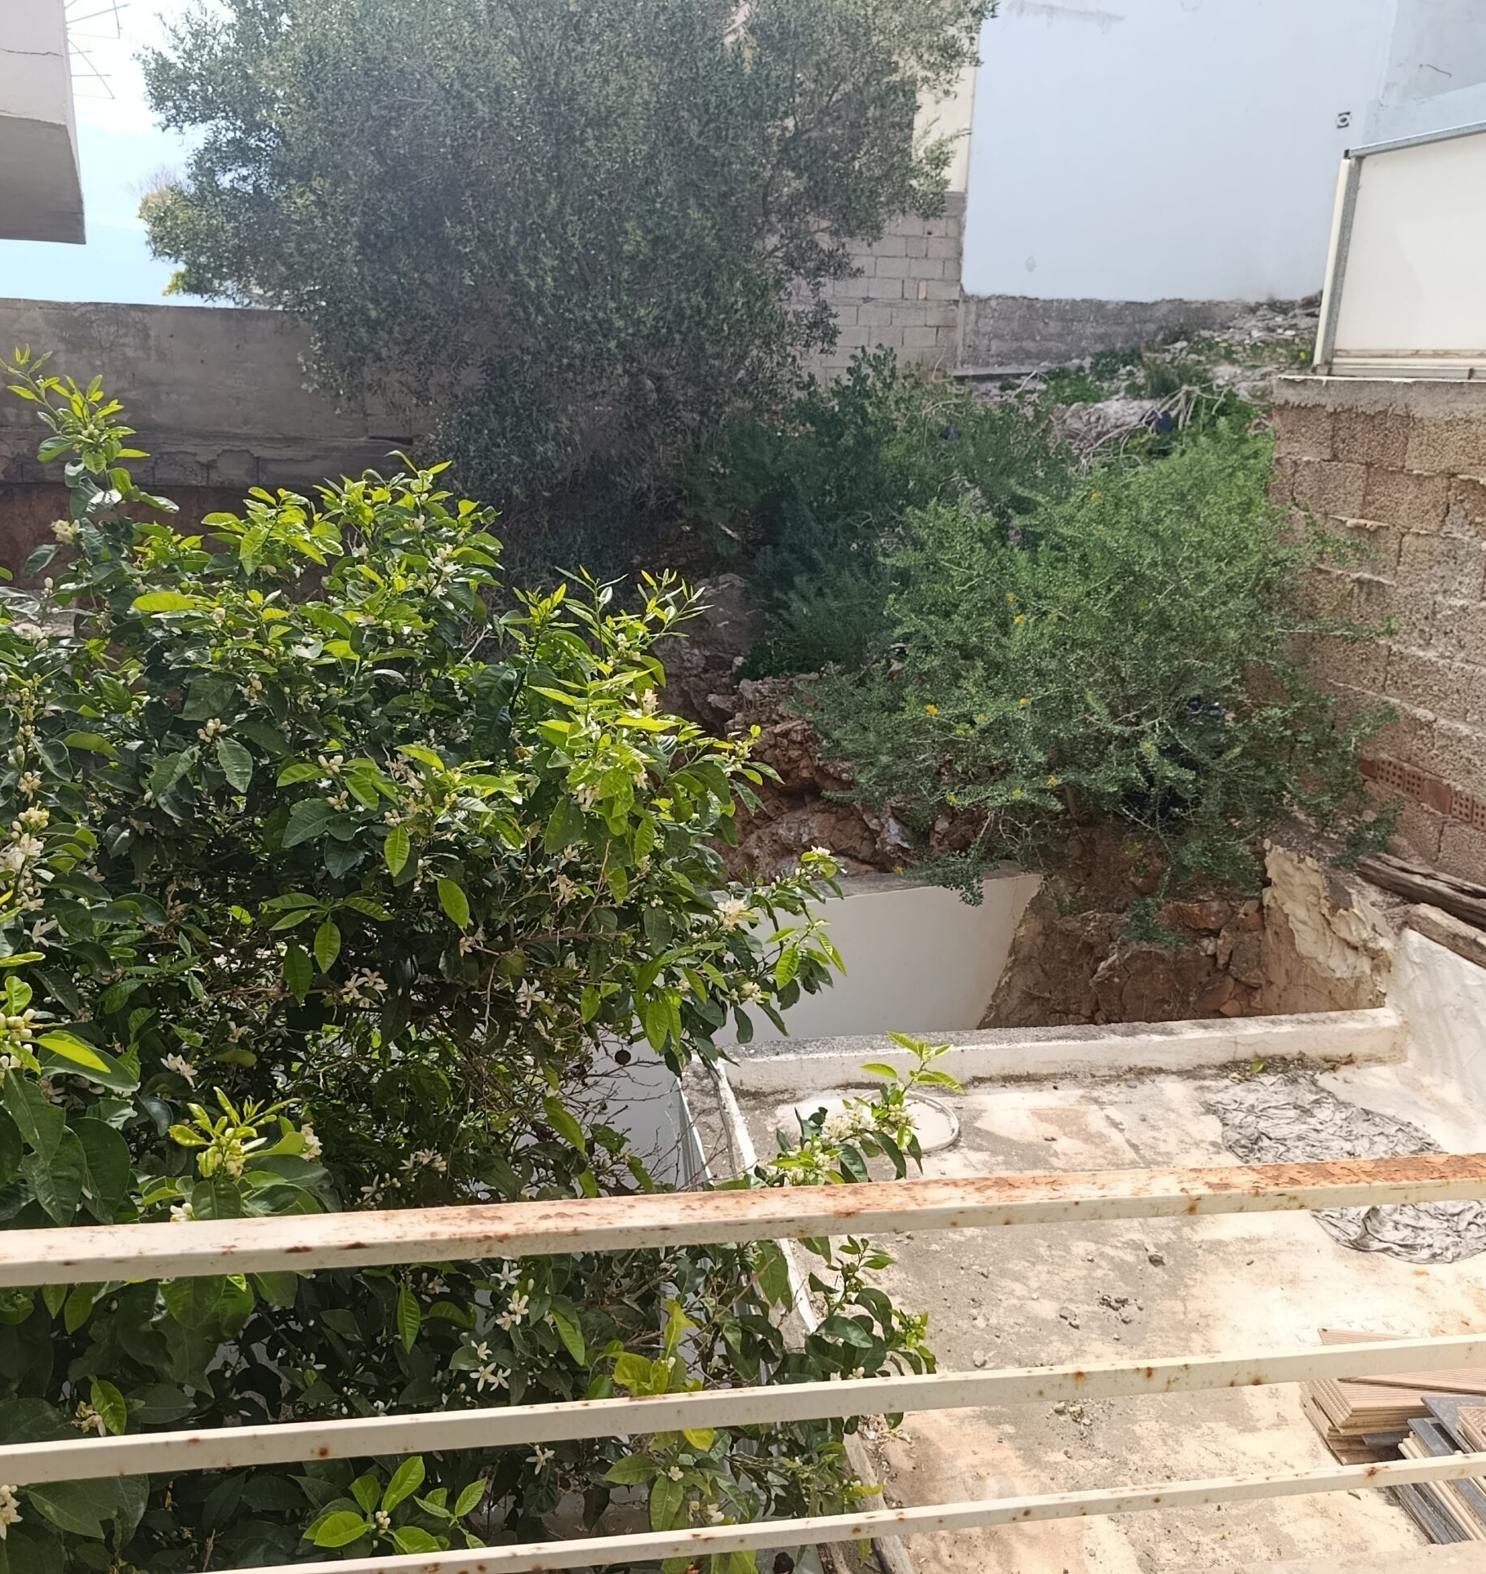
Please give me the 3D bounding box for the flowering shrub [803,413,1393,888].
[{"bbox_3d":[1.341,-0.608,5.350,2.100,1.530,1.750,4,16,7],"label":"flowering shrub"}]

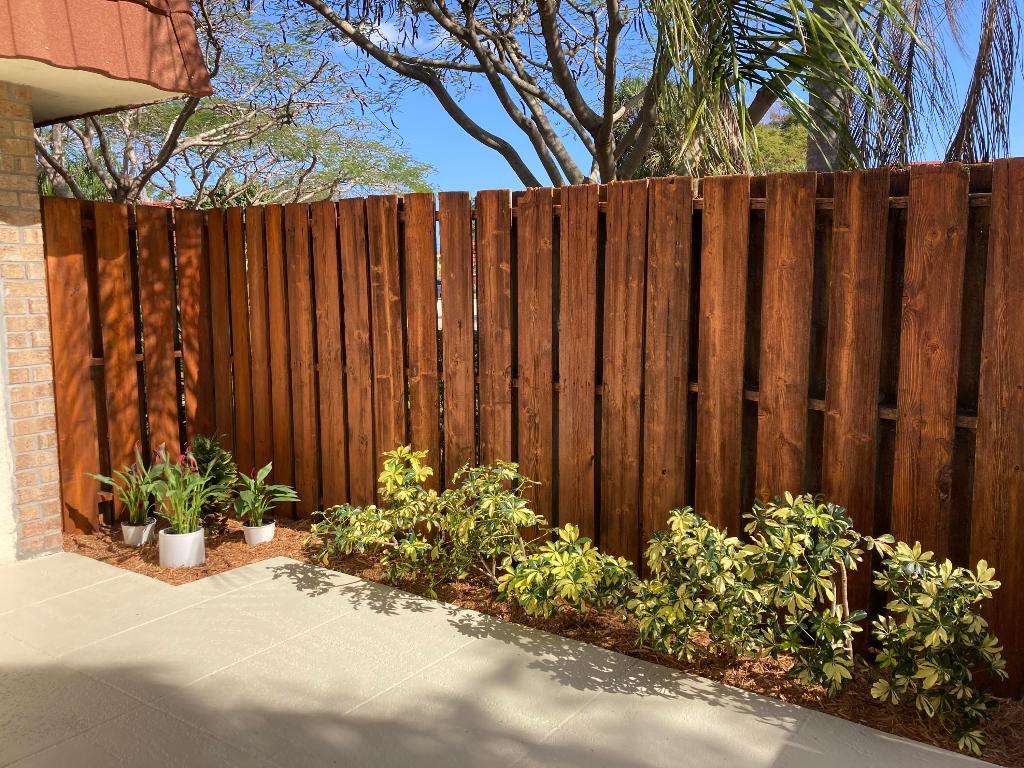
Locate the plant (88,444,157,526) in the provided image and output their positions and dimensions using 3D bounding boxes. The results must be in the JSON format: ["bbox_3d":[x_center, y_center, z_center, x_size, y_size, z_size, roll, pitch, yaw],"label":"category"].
[{"bbox_3d":[-2.024,0.533,4.322,0.329,0.419,0.340,-4,8,-25],"label":"plant"}]

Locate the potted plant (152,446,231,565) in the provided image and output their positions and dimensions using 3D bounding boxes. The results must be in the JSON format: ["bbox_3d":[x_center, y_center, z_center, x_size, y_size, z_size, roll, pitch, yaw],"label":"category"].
[{"bbox_3d":[-1.631,0.606,4.159,0.385,0.600,0.360,-3,8,-22],"label":"potted plant"}]

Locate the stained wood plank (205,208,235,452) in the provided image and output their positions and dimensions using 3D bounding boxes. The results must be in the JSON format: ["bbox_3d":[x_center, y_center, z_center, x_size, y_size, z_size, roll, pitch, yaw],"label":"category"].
[{"bbox_3d":[-1.813,-0.150,5.199,0.145,1.860,0.024,4,8,34],"label":"stained wood plank"}]

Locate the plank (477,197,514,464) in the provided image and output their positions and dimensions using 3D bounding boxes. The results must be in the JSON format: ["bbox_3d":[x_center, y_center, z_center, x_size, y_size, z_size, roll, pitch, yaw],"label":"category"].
[{"bbox_3d":[-0.075,0.013,3.965,0.186,1.833,0.022,5,9,33],"label":"plank"}]

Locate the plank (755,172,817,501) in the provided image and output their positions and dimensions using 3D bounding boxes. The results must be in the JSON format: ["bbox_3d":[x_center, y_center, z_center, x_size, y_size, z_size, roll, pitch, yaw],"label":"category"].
[{"bbox_3d":[1.077,0.103,3.281,0.187,1.836,0.024,4,8,34],"label":"plank"}]

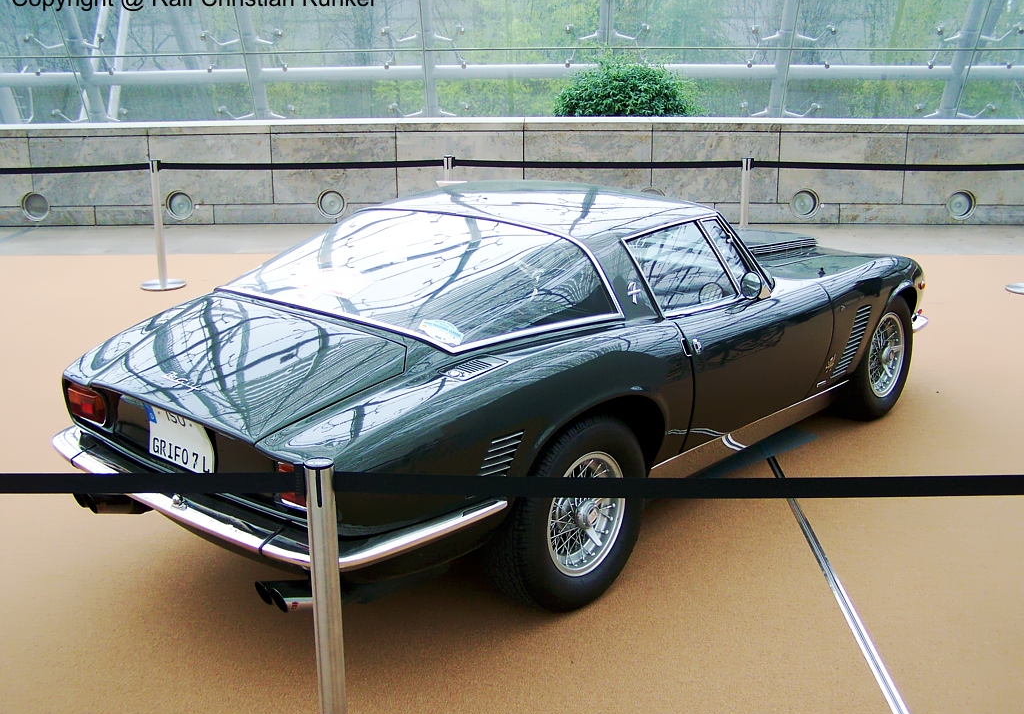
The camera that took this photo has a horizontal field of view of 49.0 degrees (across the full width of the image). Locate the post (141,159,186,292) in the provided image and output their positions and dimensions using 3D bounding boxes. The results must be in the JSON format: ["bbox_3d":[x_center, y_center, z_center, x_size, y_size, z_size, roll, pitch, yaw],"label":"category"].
[{"bbox_3d":[-2.700,-1.009,8.629,0.340,0.965,0.340,-5,16,-17],"label":"post"}]

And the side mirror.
[{"bbox_3d":[0.943,-0.279,4.316,0.075,0.115,0.110,-12,19,-36],"label":"side mirror"}]

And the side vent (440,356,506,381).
[{"bbox_3d":[-0.116,0.038,3.364,0.110,0.040,0.210,24,31,33],"label":"side vent"}]

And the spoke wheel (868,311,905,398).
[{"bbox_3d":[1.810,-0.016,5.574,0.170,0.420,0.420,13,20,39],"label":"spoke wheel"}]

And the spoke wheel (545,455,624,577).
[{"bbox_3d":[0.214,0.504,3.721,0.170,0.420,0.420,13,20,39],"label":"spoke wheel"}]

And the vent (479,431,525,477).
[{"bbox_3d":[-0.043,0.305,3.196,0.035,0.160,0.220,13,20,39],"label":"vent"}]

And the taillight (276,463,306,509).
[{"bbox_3d":[-0.557,0.363,3.054,0.195,0.120,0.060,13,21,38],"label":"taillight"}]

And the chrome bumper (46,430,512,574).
[{"bbox_3d":[-0.852,0.325,3.544,1.660,0.120,0.650,13,20,39],"label":"chrome bumper"}]

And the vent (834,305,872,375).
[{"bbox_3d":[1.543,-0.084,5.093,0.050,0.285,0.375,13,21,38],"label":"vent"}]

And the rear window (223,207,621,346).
[{"bbox_3d":[-0.352,-0.331,3.995,1.380,0.270,0.830,13,20,39],"label":"rear window"}]

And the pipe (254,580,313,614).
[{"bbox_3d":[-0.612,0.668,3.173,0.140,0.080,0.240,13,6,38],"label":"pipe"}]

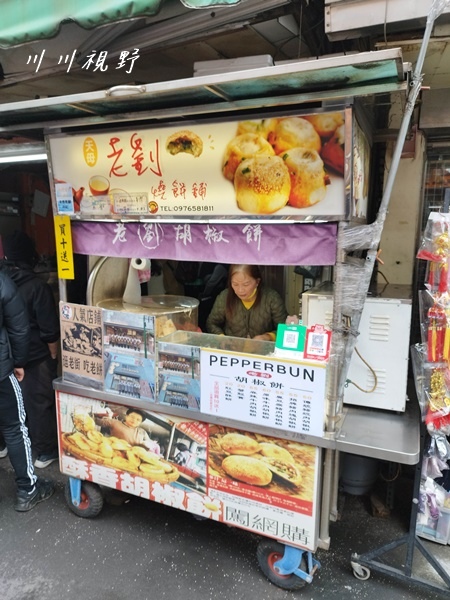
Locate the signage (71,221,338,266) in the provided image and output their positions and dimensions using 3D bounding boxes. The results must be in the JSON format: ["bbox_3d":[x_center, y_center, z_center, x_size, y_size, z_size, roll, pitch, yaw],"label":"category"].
[{"bbox_3d":[-0.164,-0.252,1.770,1.249,0.165,0.020,5,11,22],"label":"signage"}]

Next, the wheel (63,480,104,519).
[{"bbox_3d":[-0.791,1.105,2.340,0.255,0.255,0.070,6,11,26],"label":"wheel"}]

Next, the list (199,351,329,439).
[{"bbox_3d":[0.145,0.382,1.737,0.547,0.299,0.015,5,11,22],"label":"list"}]

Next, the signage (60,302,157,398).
[{"bbox_3d":[-0.576,0.248,2.021,0.564,0.435,0.015,5,11,22],"label":"signage"}]

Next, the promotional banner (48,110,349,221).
[{"bbox_3d":[-0.203,-0.537,1.765,1.397,0.390,0.080,5,11,22],"label":"promotional banner"}]

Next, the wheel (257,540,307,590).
[{"bbox_3d":[0.269,1.196,1.902,0.255,0.255,0.070,7,12,31],"label":"wheel"}]

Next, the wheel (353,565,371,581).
[{"bbox_3d":[0.645,1.283,1.957,0.075,0.075,0.026,2,10,6],"label":"wheel"}]

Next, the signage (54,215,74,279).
[{"bbox_3d":[-0.778,-0.255,2.021,0.093,0.307,0.012,5,11,22],"label":"signage"}]

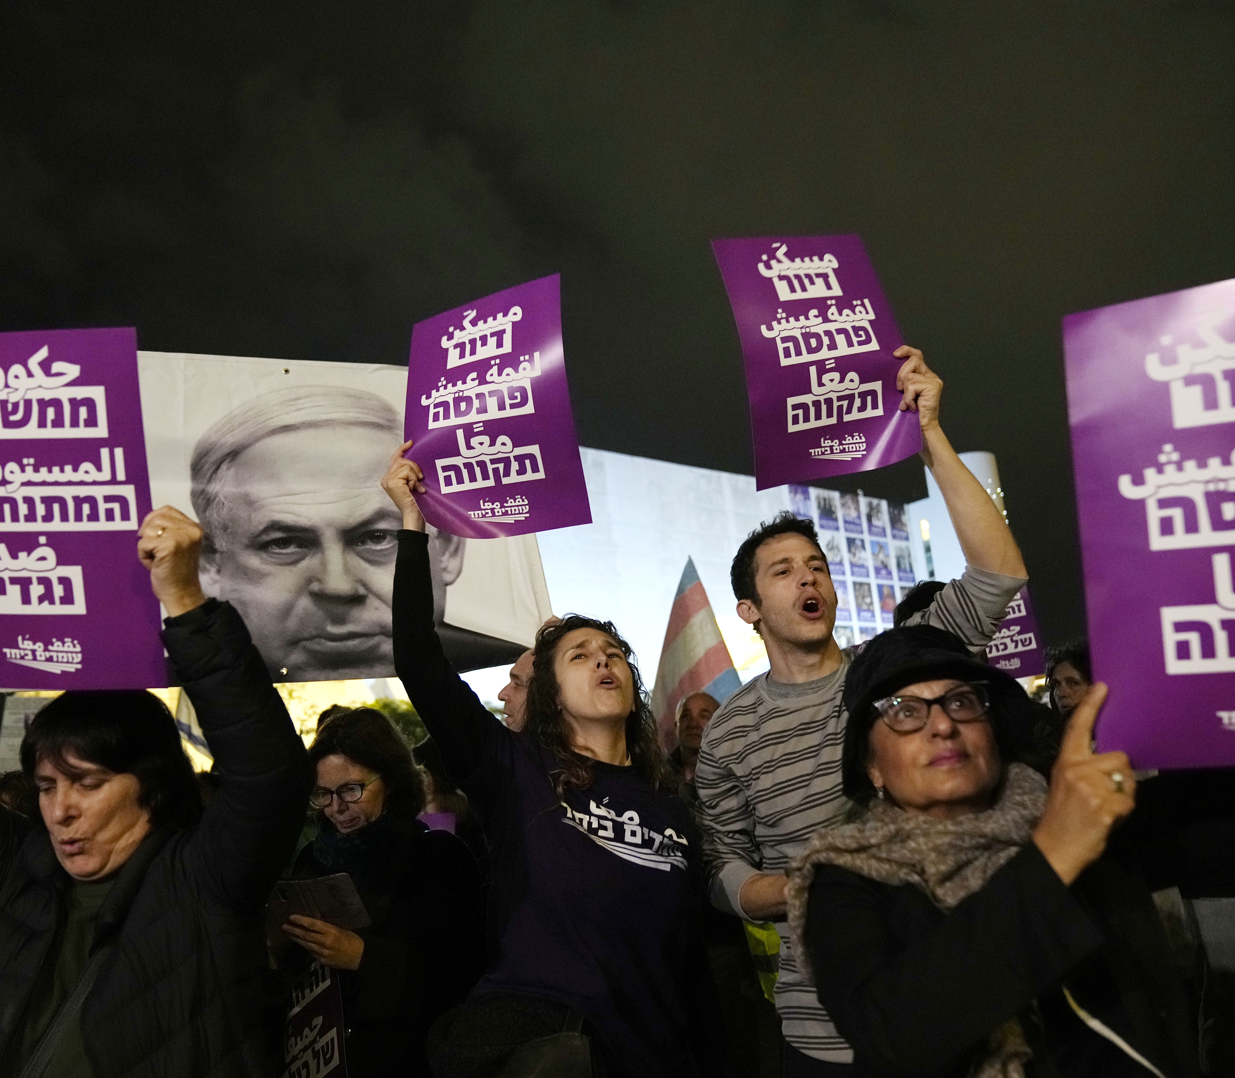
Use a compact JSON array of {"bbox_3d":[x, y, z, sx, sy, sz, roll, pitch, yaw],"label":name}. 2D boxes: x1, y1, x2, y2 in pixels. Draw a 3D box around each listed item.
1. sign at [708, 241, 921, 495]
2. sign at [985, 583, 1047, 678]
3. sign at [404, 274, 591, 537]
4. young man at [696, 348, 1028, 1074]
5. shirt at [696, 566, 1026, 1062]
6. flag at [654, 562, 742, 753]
[{"bbox_3d":[0.333,-0.314,1.825,0.297,0.420,0.050,-9,-8,-16],"label":"sign"},{"bbox_3d":[1.431,0.342,4.050,0.297,0.420,0.025,-12,-7,2],"label":"sign"},{"bbox_3d":[-0.207,-0.211,1.800,0.297,0.420,0.050,-10,-15,18],"label":"sign"},{"bbox_3d":[0.439,0.680,1.711,0.600,1.980,0.420,-3,-14,-4],"label":"young man"},{"bbox_3d":[0.419,0.428,1.772,0.570,0.740,0.360,-3,-14,-4],"label":"shirt"},{"bbox_3d":[0.377,0.671,5.400,0.500,1.100,0.220,-6,-14,6],"label":"flag"}]

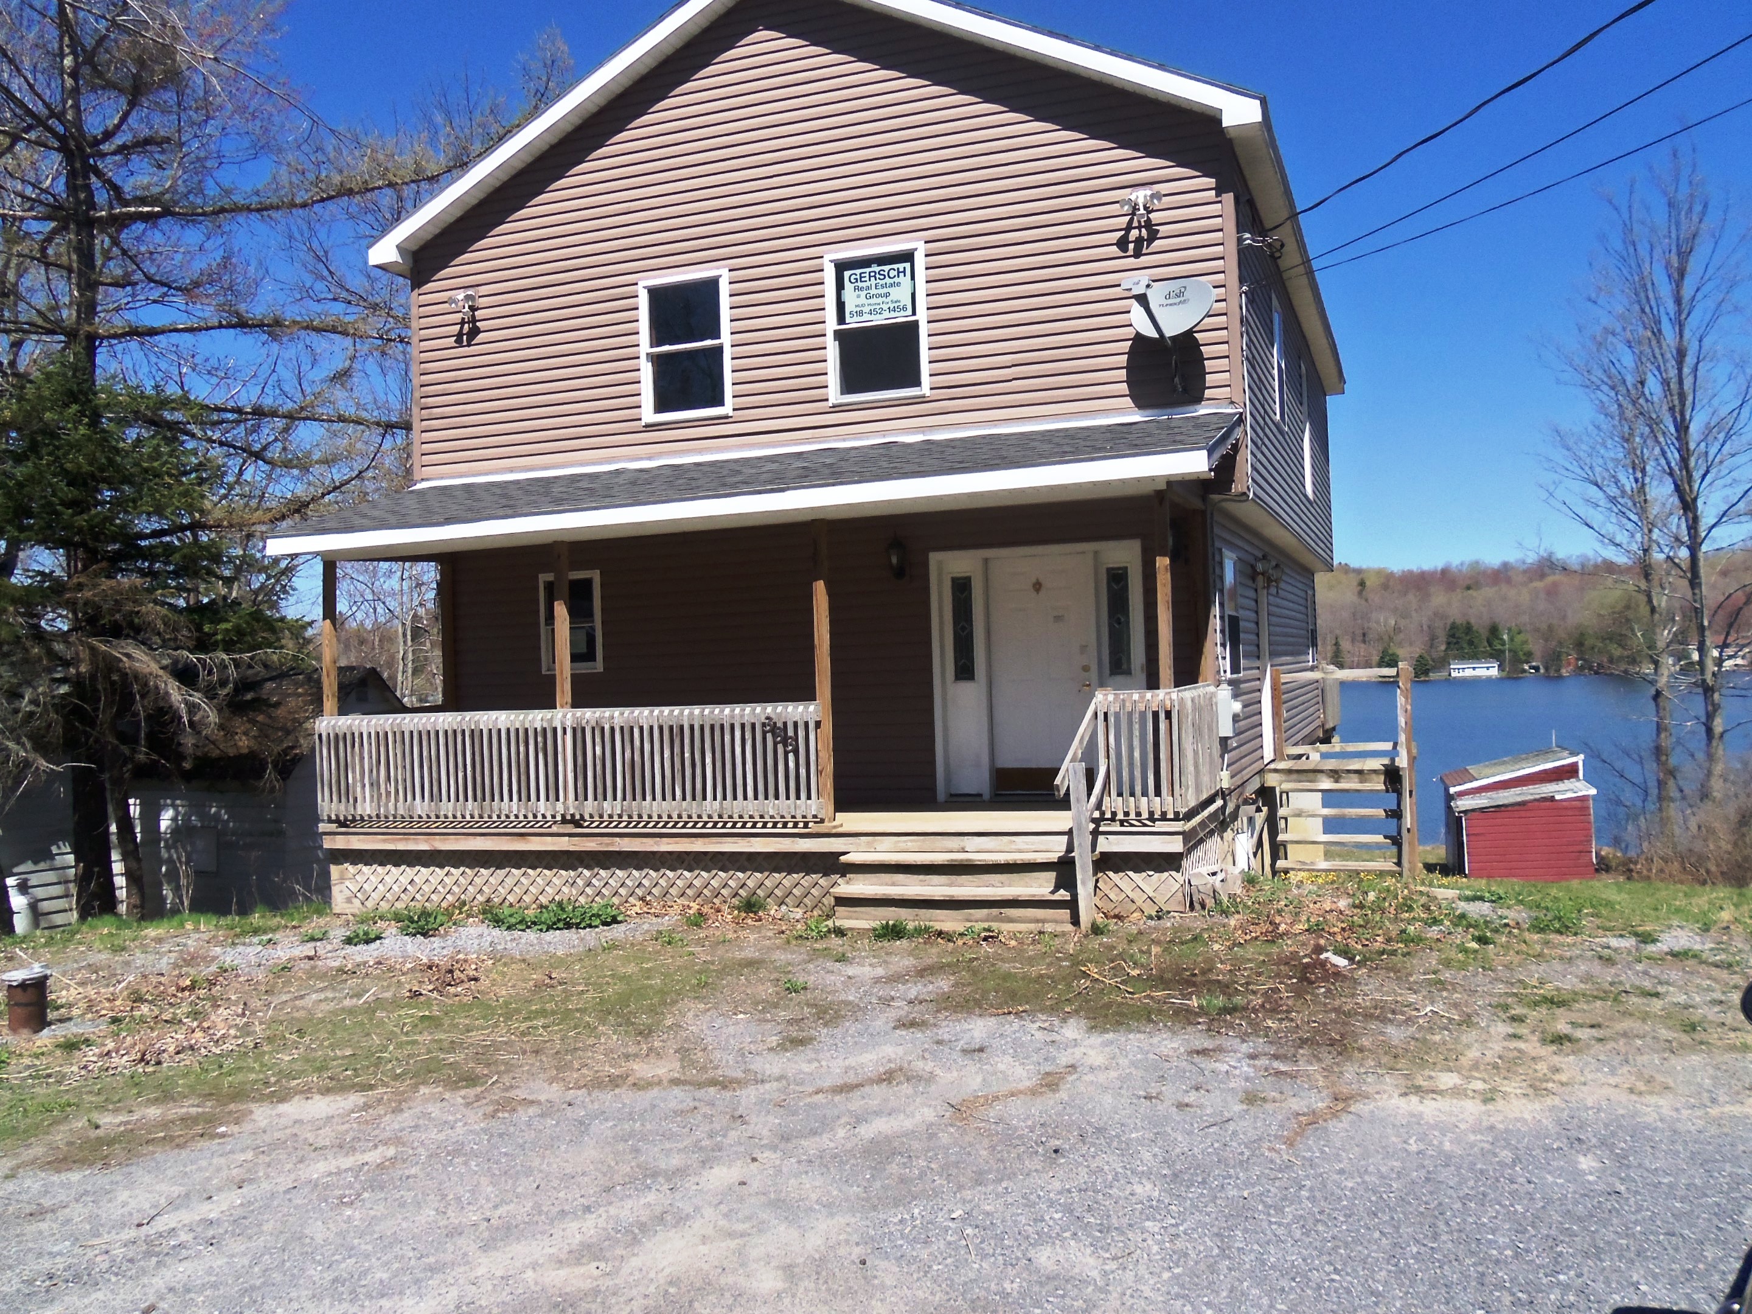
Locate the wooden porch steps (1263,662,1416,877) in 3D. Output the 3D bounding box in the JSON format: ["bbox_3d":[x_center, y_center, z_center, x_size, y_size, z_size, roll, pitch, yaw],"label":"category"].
[{"bbox_3d":[4.715,1.117,14.450,1.400,2.010,1.950,-2,-1,21],"label":"wooden porch steps"}]

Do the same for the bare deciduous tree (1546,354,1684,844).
[{"bbox_3d":[13.572,-0.992,26.000,2.700,9.400,2.700,-2,-1,21],"label":"bare deciduous tree"}]

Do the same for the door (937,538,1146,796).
[{"bbox_3d":[1.330,0.145,11.731,1.798,2.121,0.150,-2,-1,21],"label":"door"}]

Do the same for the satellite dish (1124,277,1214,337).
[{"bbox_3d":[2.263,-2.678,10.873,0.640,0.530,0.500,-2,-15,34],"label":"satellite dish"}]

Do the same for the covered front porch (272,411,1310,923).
[{"bbox_3d":[-1.171,0.093,11.547,7.995,3.823,2.190,-2,-1,21],"label":"covered front porch"}]

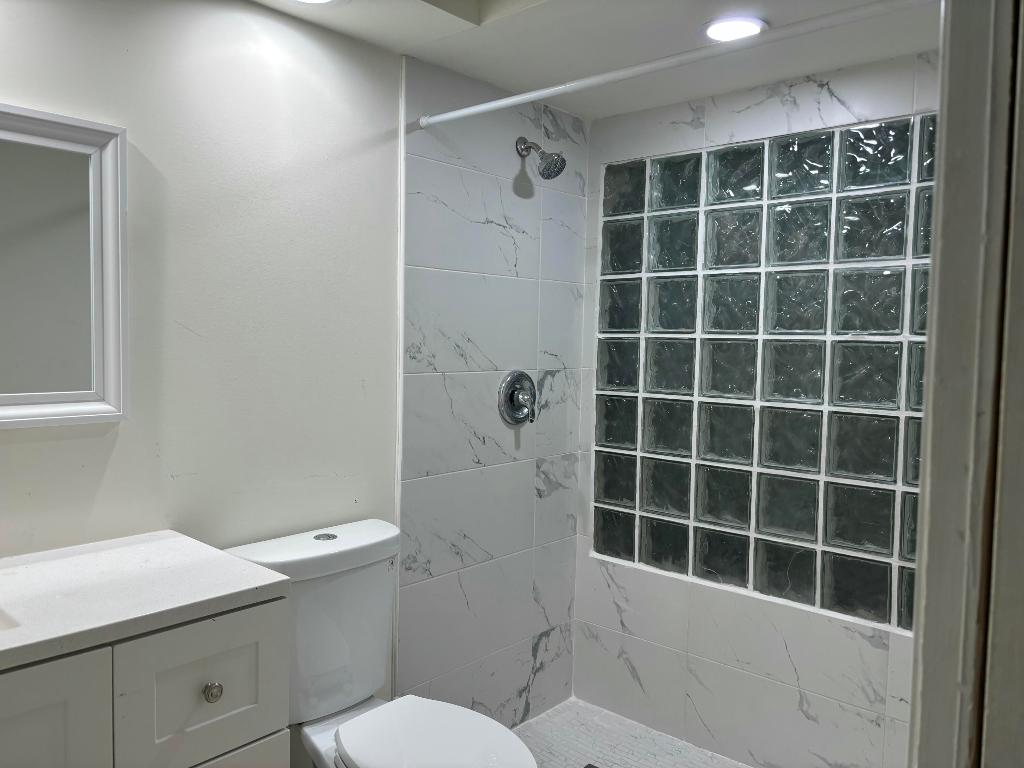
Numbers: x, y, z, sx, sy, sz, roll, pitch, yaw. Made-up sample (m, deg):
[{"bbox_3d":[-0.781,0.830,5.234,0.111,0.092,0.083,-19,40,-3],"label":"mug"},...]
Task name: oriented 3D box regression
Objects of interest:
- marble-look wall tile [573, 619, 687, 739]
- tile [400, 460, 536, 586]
[{"bbox_3d":[0.408,1.023,2.696,0.460,0.299,0.010,4,4,42],"label":"marble-look wall tile"},{"bbox_3d":[-0.122,0.421,2.408,0.010,0.304,0.593,4,4,42],"label":"tile"}]

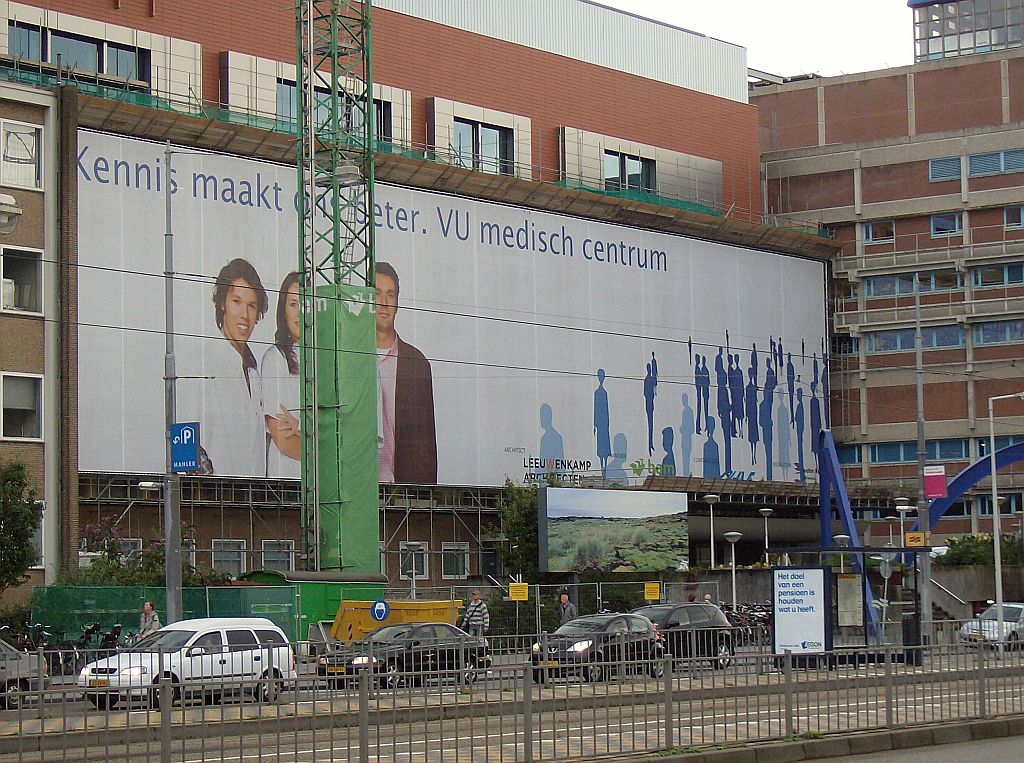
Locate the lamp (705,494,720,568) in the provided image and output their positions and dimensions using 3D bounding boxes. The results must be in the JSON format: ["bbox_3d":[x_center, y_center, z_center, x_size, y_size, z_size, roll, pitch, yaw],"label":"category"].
[{"bbox_3d":[7.221,5.660,90.832,0.580,3.100,0.580,-1,-5,0],"label":"lamp"}]

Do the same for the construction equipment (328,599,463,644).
[{"bbox_3d":[-3.654,7.791,80.036,4.200,1.580,1.900,-1,-5,0],"label":"construction equipment"}]

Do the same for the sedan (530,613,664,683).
[{"bbox_3d":[1.774,5.700,54.030,1.640,1.460,3.480,-5,-6,37],"label":"sedan"}]

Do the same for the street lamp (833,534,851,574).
[{"bbox_3d":[10.738,6.745,81.708,0.600,3.470,0.600,-1,-5,0],"label":"street lamp"}]

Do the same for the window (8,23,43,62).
[{"bbox_3d":[-19.296,-12.983,99.602,0.200,2.500,1.900,-5,-6,37],"label":"window"}]

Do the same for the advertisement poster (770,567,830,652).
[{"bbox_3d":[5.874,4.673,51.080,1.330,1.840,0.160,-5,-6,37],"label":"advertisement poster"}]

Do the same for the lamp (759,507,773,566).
[{"bbox_3d":[12.036,7.862,118.742,0.640,3.700,0.640,-1,-5,0],"label":"lamp"}]

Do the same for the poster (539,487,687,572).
[{"bbox_3d":[3.737,5.392,90.321,0.450,3.000,8.800,-5,-6,38],"label":"poster"}]

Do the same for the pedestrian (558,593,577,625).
[{"bbox_3d":[1.458,6.387,65.192,0.520,1.750,0.380,-5,-6,37],"label":"pedestrian"}]

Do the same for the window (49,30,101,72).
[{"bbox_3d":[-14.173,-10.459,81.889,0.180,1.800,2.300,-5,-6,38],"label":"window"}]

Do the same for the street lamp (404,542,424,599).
[{"bbox_3d":[-4.101,8.783,105.641,0.640,4.000,0.640,-5,-6,37],"label":"street lamp"}]

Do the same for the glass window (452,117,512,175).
[{"bbox_3d":[-1.418,-11.298,122.694,0.220,2.550,4.500,-5,-6,37],"label":"glass window"}]

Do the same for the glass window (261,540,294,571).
[{"bbox_3d":[-7.723,5.917,83.137,0.150,1.300,1.580,-5,-6,38],"label":"glass window"}]

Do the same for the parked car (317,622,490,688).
[{"bbox_3d":[-2.373,5.978,55.303,1.740,1.430,4.450,-5,-6,37],"label":"parked car"}]

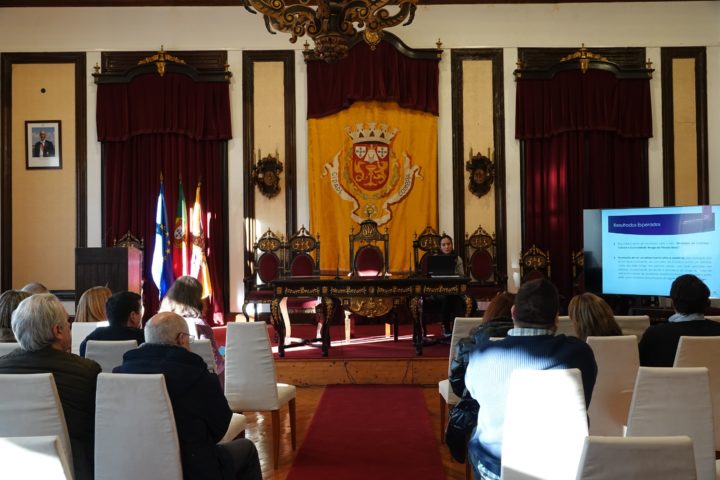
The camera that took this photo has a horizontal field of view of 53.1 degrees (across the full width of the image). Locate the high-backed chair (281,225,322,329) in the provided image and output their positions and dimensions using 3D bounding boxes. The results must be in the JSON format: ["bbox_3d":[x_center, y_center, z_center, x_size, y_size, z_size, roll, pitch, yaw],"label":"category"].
[{"bbox_3d":[-0.734,0.540,9.066,0.570,1.473,0.600,-1,-1,2],"label":"high-backed chair"}]

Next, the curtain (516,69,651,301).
[{"bbox_3d":[3.671,-0.798,11.850,2.170,4.000,0.280,0,-1,1],"label":"curtain"}]

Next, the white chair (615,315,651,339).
[{"bbox_3d":[1.865,1.015,5.100,0.440,0.990,0.560,-1,-1,2],"label":"white chair"}]

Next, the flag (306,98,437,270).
[{"bbox_3d":[0.198,-0.853,11.147,2.004,2.741,0.100,-1,-1,-1],"label":"flag"}]

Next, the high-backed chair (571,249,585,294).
[{"bbox_3d":[3.346,0.807,10.150,0.590,1.473,0.600,-1,-1,2],"label":"high-backed chair"}]

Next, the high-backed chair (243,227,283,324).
[{"bbox_3d":[-1.337,0.573,10.429,0.580,1.497,0.620,-1,-1,-1],"label":"high-backed chair"}]

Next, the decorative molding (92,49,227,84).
[{"bbox_3d":[-3.311,-2.926,12.070,2.250,0.570,0.250,0,-1,1],"label":"decorative molding"}]

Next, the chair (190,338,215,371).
[{"bbox_3d":[-0.908,1.021,4.066,0.440,0.960,0.530,-1,-1,2],"label":"chair"}]

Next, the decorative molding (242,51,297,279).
[{"bbox_3d":[-1.513,-1.109,12.100,0.900,4.150,0.080,0,-1,1],"label":"decorative molding"}]

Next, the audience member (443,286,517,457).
[{"bbox_3d":[0.786,0.907,4.189,0.560,1.210,0.780,-1,-1,2],"label":"audience member"}]

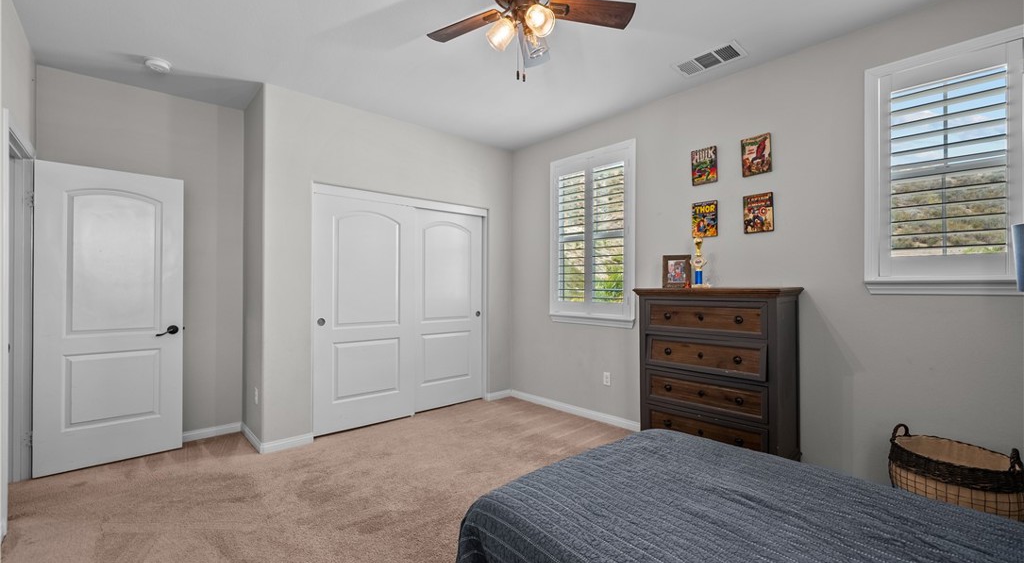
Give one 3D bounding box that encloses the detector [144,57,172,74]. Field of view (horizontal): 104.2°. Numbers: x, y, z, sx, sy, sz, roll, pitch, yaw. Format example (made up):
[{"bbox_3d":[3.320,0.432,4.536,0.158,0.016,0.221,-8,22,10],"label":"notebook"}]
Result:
[{"bbox_3d":[-2.443,-1.480,2.749,0.143,0.046,0.143,0,0,-39],"label":"detector"}]

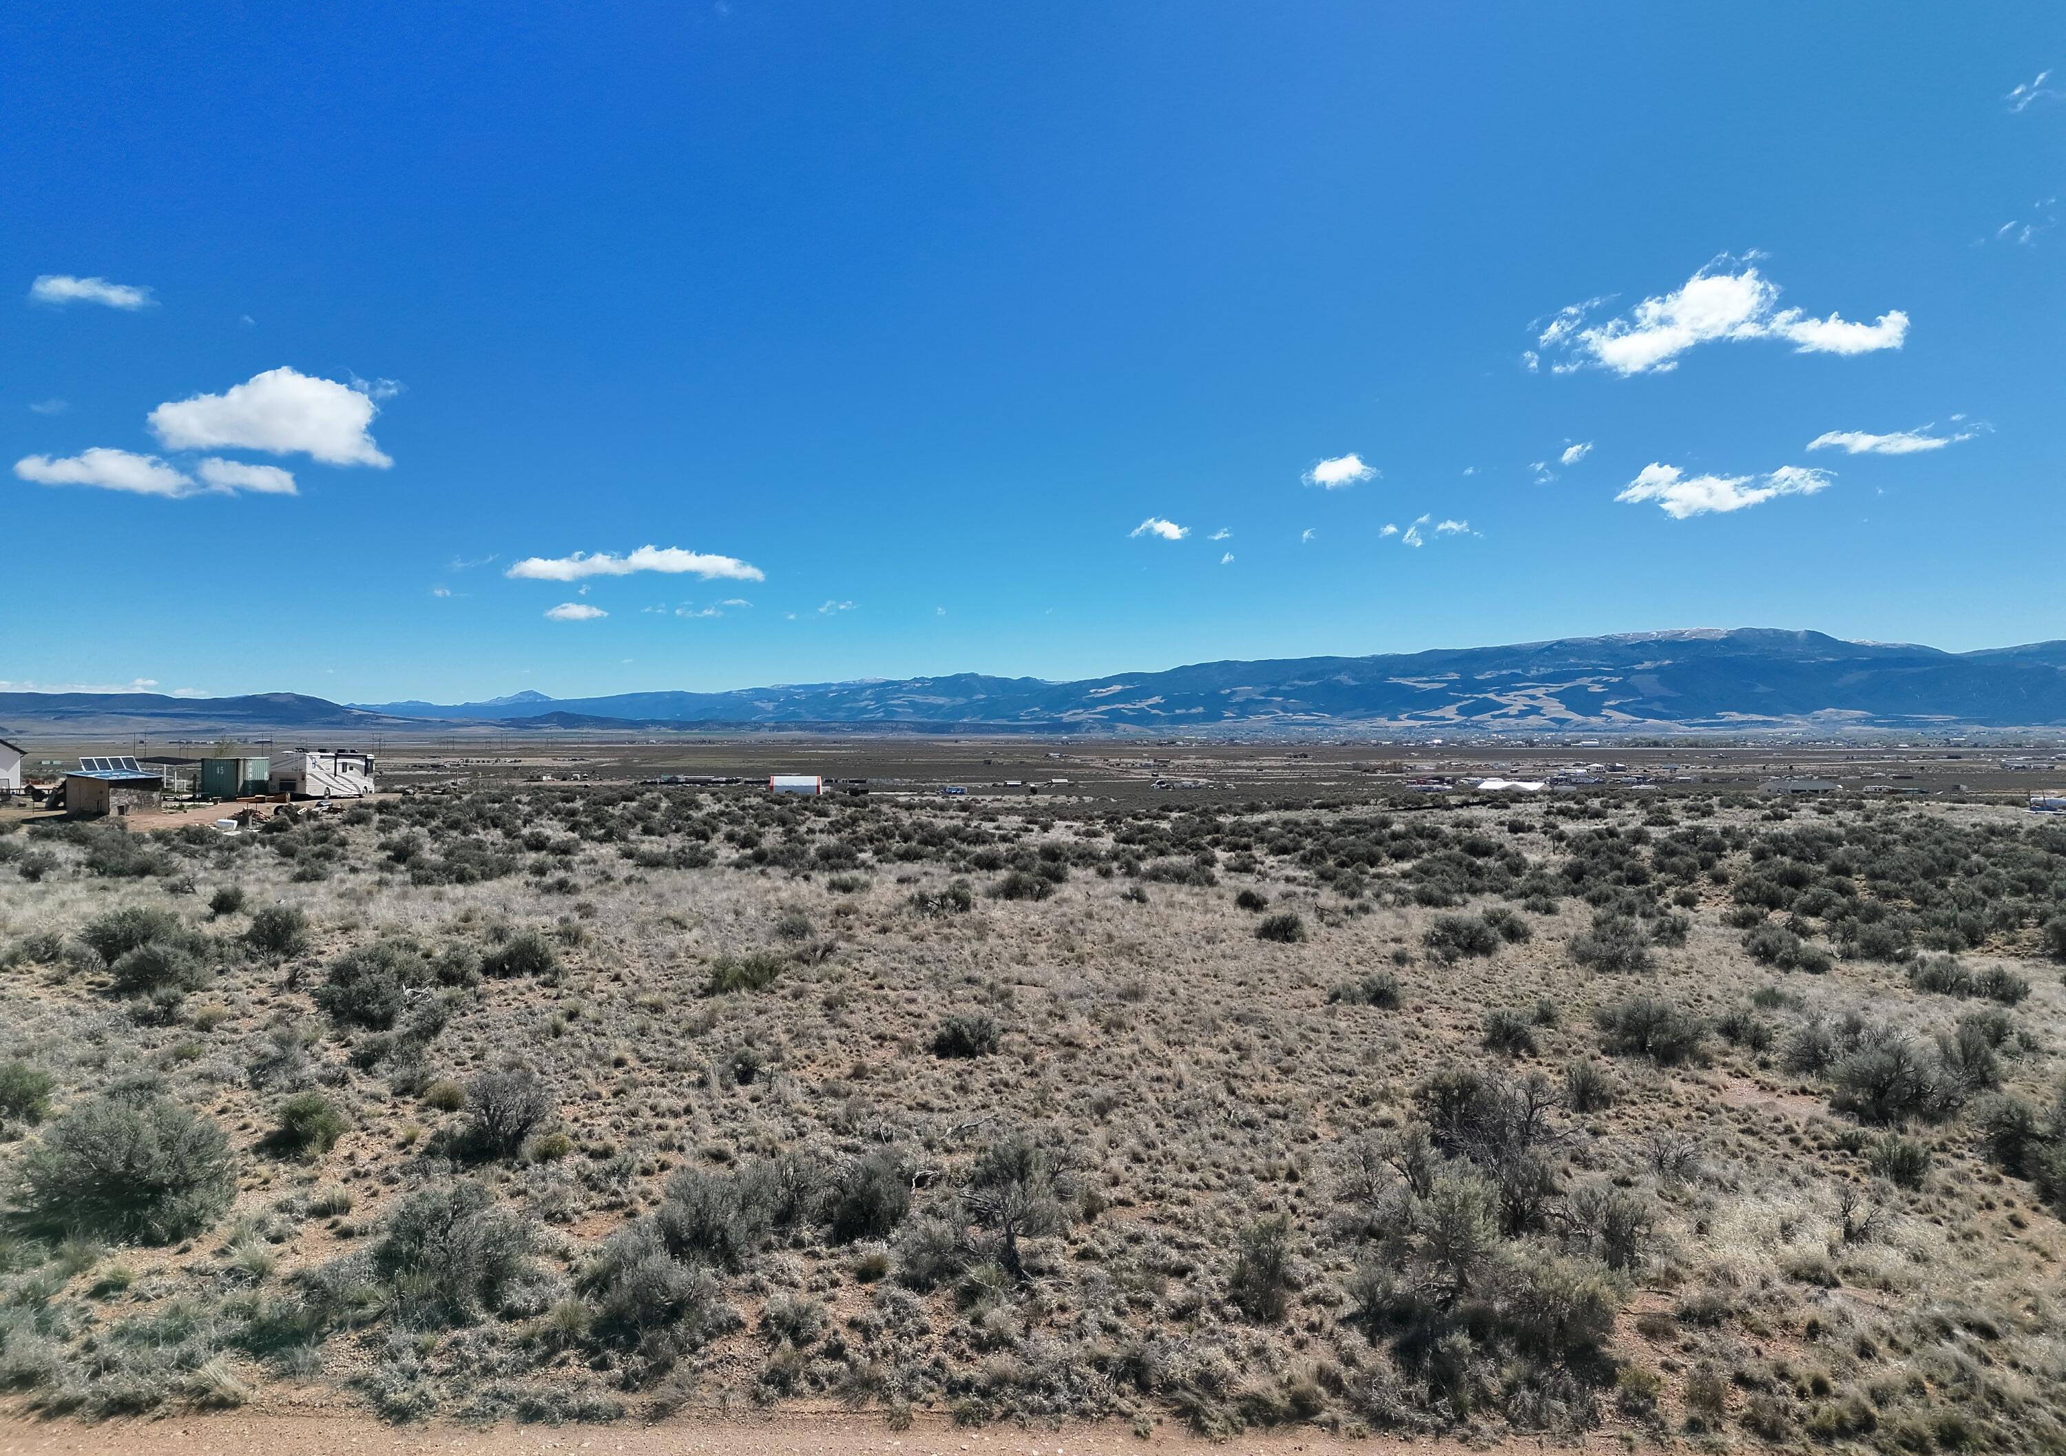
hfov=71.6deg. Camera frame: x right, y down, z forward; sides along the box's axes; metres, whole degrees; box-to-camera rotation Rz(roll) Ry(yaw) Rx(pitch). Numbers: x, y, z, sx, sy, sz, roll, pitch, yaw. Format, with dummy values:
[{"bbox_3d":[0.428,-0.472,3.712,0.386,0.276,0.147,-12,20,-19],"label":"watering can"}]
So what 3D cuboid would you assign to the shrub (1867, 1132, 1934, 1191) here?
[{"bbox_3d":[9.344,4.647,15.442,0.692,0.506,0.637,0,0,0],"label":"shrub"}]

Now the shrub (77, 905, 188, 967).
[{"bbox_3d":[-17.875,4.089,28.455,2.180,1.071,1.744,0,0,0],"label":"shrub"}]

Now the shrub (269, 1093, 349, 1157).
[{"bbox_3d":[-7.793,4.235,15.403,0.885,0.621,0.841,0,0,0],"label":"shrub"}]

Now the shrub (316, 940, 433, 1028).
[{"bbox_3d":[-10.995,4.219,23.888,1.880,1.362,1.729,0,0,0],"label":"shrub"}]

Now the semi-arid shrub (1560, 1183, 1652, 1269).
[{"bbox_3d":[4.876,4.196,12.155,0.781,0.658,0.742,0,0,0],"label":"semi-arid shrub"}]

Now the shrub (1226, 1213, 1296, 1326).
[{"bbox_3d":[1.759,4.132,11.035,0.522,0.773,0.496,0,0,0],"label":"shrub"}]

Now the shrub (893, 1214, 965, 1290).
[{"bbox_3d":[-0.849,4.244,11.687,0.579,0.556,0.550,0,0,0],"label":"shrub"}]

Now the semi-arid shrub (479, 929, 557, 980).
[{"bbox_3d":[-9.619,4.207,26.804,1.450,0.817,1.160,0,0,0],"label":"semi-arid shrub"}]

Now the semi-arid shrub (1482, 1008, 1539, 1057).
[{"bbox_3d":[6.991,4.431,20.962,0.784,0.638,0.721,0,0,18],"label":"semi-arid shrub"}]

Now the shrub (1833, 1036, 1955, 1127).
[{"bbox_3d":[10.492,4.273,17.471,1.299,0.954,1.195,0,0,31],"label":"shrub"}]

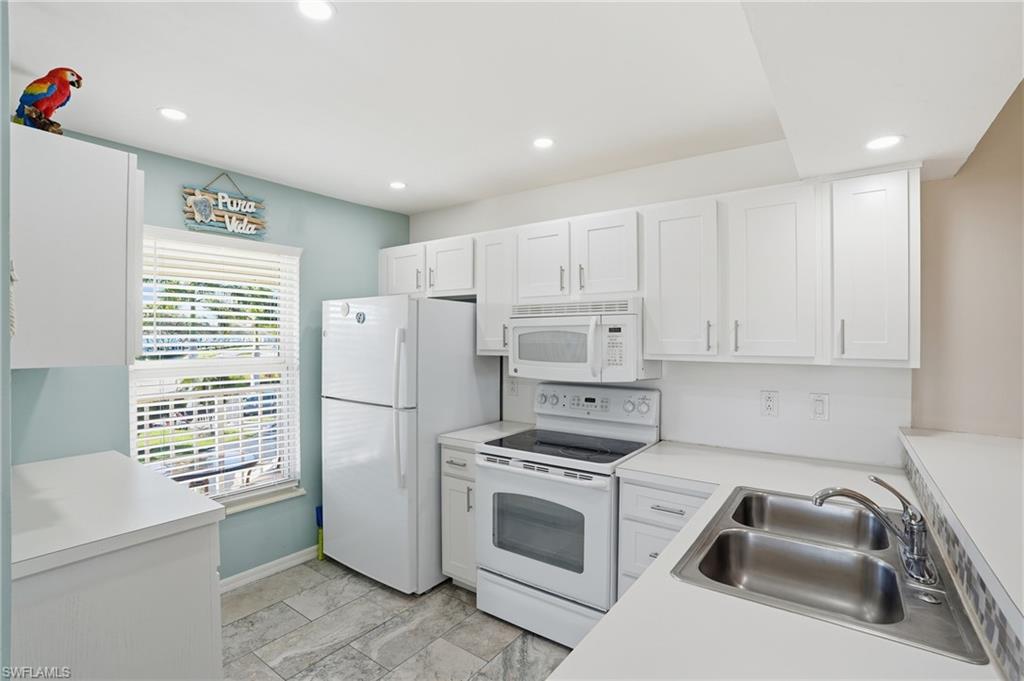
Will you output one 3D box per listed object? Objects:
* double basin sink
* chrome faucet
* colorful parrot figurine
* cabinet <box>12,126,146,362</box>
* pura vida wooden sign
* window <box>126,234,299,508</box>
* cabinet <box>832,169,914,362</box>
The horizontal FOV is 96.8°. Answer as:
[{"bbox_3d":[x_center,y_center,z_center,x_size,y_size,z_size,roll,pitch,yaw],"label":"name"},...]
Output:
[{"bbox_3d":[0.839,0.653,1.272,0.545,0.200,0.796,0,0,36],"label":"double basin sink"},{"bbox_3d":[0.941,0.456,1.196,0.245,0.209,0.253,0,0,36],"label":"chrome faucet"},{"bbox_3d":[-1.241,-0.629,1.217,0.155,0.185,0.100,0,0,-35],"label":"colorful parrot figurine"},{"bbox_3d":[-1.606,-0.229,1.506,1.126,0.594,0.317,0,0,36],"label":"cabinet"},{"bbox_3d":[-1.623,-0.772,2.594,0.030,0.375,0.420,0,0,36],"label":"pura vida wooden sign"},{"bbox_3d":[-1.613,0.140,2.583,0.061,1.464,0.884,0,0,36],"label":"window"},{"bbox_3d":[1.460,-0.274,1.849,0.260,0.735,0.325,0,0,36],"label":"cabinet"}]

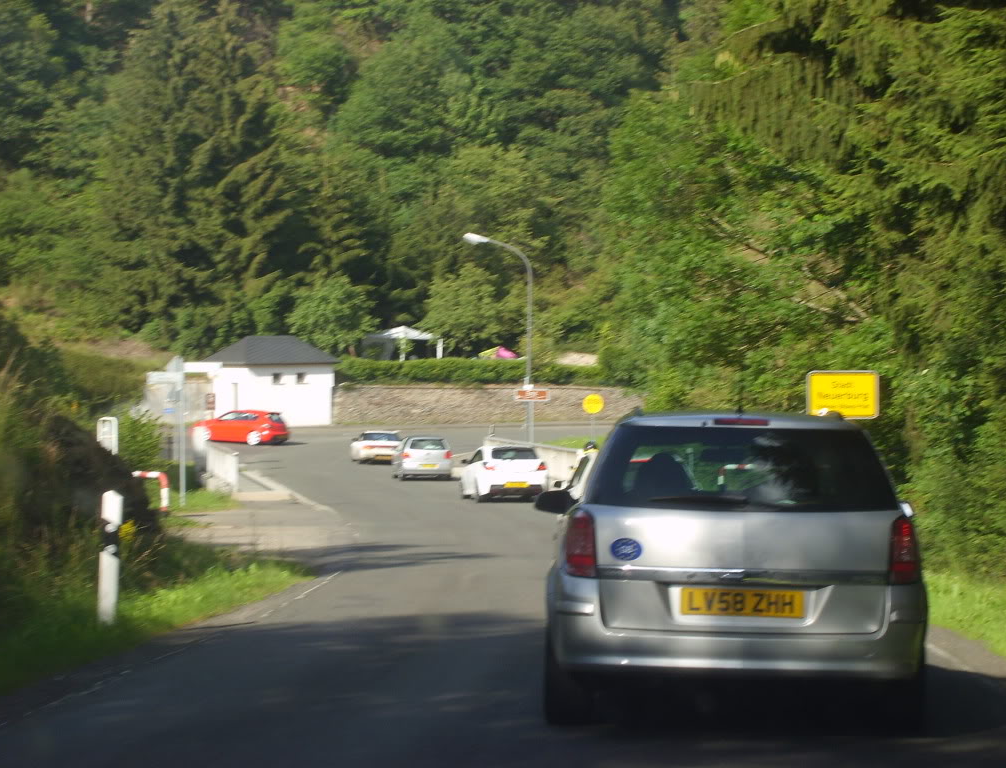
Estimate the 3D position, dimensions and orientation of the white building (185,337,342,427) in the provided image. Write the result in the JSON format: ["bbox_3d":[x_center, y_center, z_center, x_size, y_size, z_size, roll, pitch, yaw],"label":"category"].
[{"bbox_3d":[-12.690,-0.130,132.000,3.800,5.100,7.400,0,0,40],"label":"white building"}]

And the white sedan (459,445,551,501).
[{"bbox_3d":[0.000,2.340,64.000,1.810,1.440,4.250,0,0,-10],"label":"white sedan"}]

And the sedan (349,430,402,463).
[{"bbox_3d":[-4.860,2.350,92.300,1.810,1.330,4.400,0,0,-9],"label":"sedan"}]

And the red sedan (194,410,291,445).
[{"bbox_3d":[-11.840,1.990,107.800,4.330,1.460,1.800,0,0,25],"label":"red sedan"}]

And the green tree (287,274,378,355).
[{"bbox_3d":[-9.962,-3.418,140.000,5.200,5.800,5.200,0,0,0],"label":"green tree"}]

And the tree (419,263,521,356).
[{"bbox_3d":[-1.885,-3.742,139.000,5.900,6.500,5.900,0,0,0],"label":"tree"}]

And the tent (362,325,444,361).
[{"bbox_3d":[-5.731,-2.016,138.000,3.100,2.700,3.100,-1,0,-45],"label":"tent"}]

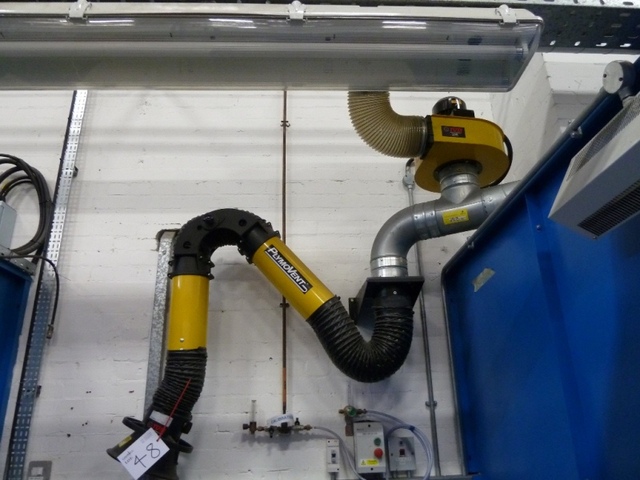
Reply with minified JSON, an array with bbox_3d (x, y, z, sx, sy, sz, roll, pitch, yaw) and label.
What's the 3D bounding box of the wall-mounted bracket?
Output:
[{"bbox_3d":[0.301,0.281,2.039,0.300,0.135,0.405,-1,-19,-1],"label":"wall-mounted bracket"}]

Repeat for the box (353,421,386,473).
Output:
[{"bbox_3d":[0.213,0.892,1.995,0.121,0.196,0.095,-1,-19,-1],"label":"box"}]

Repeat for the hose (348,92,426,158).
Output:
[{"bbox_3d":[0.297,-0.541,2.066,0.334,0.368,0.180,-1,-19,-1],"label":"hose"}]

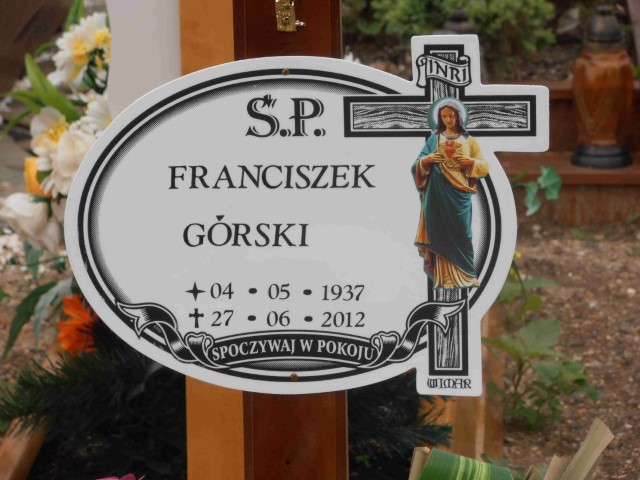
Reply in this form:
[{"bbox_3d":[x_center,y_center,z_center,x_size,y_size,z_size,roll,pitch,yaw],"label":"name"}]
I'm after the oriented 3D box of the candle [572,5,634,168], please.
[{"bbox_3d":[0.508,-0.279,6.570,0.110,0.285,0.110,0,13,0],"label":"candle"}]

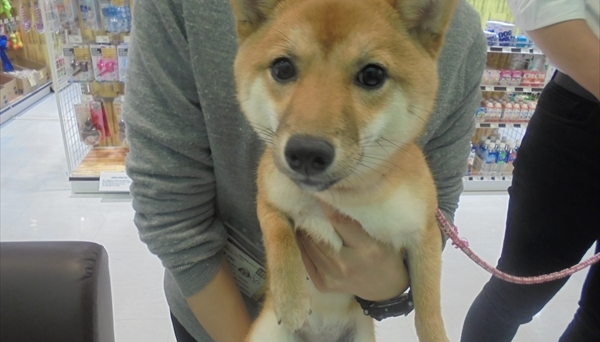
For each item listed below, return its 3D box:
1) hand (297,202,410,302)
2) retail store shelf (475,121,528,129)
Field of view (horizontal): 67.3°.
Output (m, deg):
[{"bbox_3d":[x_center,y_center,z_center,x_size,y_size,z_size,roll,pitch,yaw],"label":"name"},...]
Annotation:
[{"bbox_3d":[0.054,0.085,0.460,0.140,0.085,0.065,30,3,14],"label":"hand"},{"bbox_3d":[0.964,-0.364,2.948,0.900,0.040,0.460,0,23,-8],"label":"retail store shelf"}]

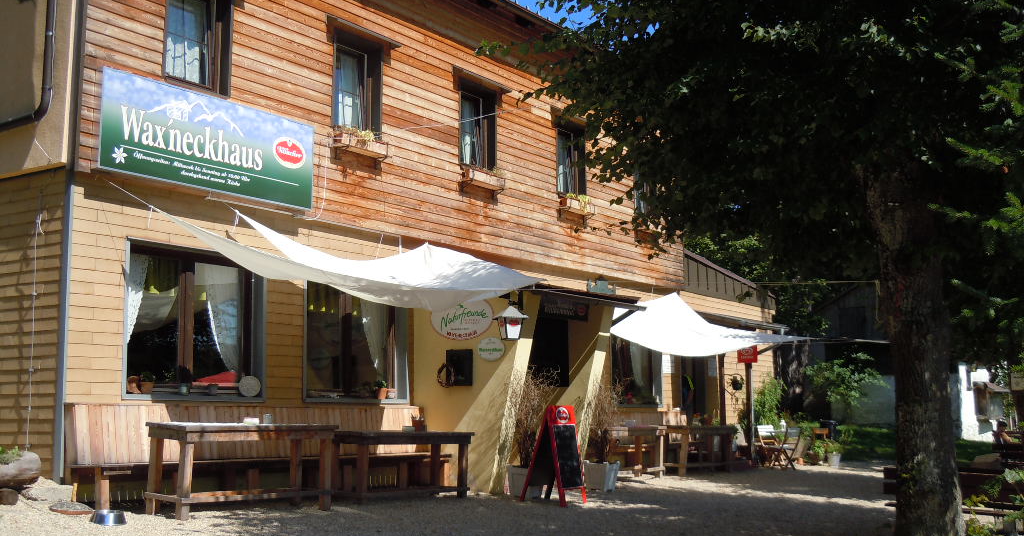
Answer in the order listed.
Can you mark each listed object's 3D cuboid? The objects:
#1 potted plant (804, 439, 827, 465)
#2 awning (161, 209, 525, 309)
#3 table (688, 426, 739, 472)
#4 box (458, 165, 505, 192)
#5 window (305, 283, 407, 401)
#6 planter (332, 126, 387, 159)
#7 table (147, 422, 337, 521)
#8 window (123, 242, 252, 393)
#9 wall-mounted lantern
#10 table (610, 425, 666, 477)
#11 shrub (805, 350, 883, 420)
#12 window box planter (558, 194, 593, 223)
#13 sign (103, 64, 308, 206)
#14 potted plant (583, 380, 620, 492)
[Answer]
[{"bbox_3d":[6.353,3.854,24.111,0.400,0.520,0.400,-6,-10,36],"label":"potted plant"},{"bbox_3d":[-1.769,-0.046,13.499,1.600,1.150,5.300,-6,-9,34],"label":"awning"},{"bbox_3d":[3.073,3.017,19.049,0.580,0.760,1.800,-6,-9,34],"label":"table"},{"bbox_3d":[-0.412,-1.212,15.903,0.220,0.220,0.812,-6,-10,36],"label":"box"},{"bbox_3d":[-1.978,0.900,14.609,0.180,1.580,1.945,-6,-9,34],"label":"window"},{"bbox_3d":[-1.838,-1.509,13.983,0.220,0.280,0.791,-6,-10,36],"label":"planter"},{"bbox_3d":[-2.416,1.804,10.393,0.560,0.770,1.800,-6,-9,34],"label":"table"},{"bbox_3d":[-3.436,0.635,12.495,0.180,1.580,1.890,-6,-9,34],"label":"window"},{"bbox_3d":[-0.019,0.651,14.300,0.340,0.480,0.340,3,-8,-26],"label":"wall-mounted lantern"},{"bbox_3d":[1.601,2.728,16.855,0.580,0.760,1.850,-6,-9,34],"label":"table"},{"bbox_3d":[7.471,2.693,26.000,1.400,1.750,1.500,-6,-10,36],"label":"shrub"},{"bbox_3d":[0.978,-0.940,17.778,0.220,0.270,0.804,-6,-10,36],"label":"window box planter"},{"bbox_3d":[-3.261,-1.333,12.629,0.120,1.015,2.978,-6,-9,34],"label":"sign"},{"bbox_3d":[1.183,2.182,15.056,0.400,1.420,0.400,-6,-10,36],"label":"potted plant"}]

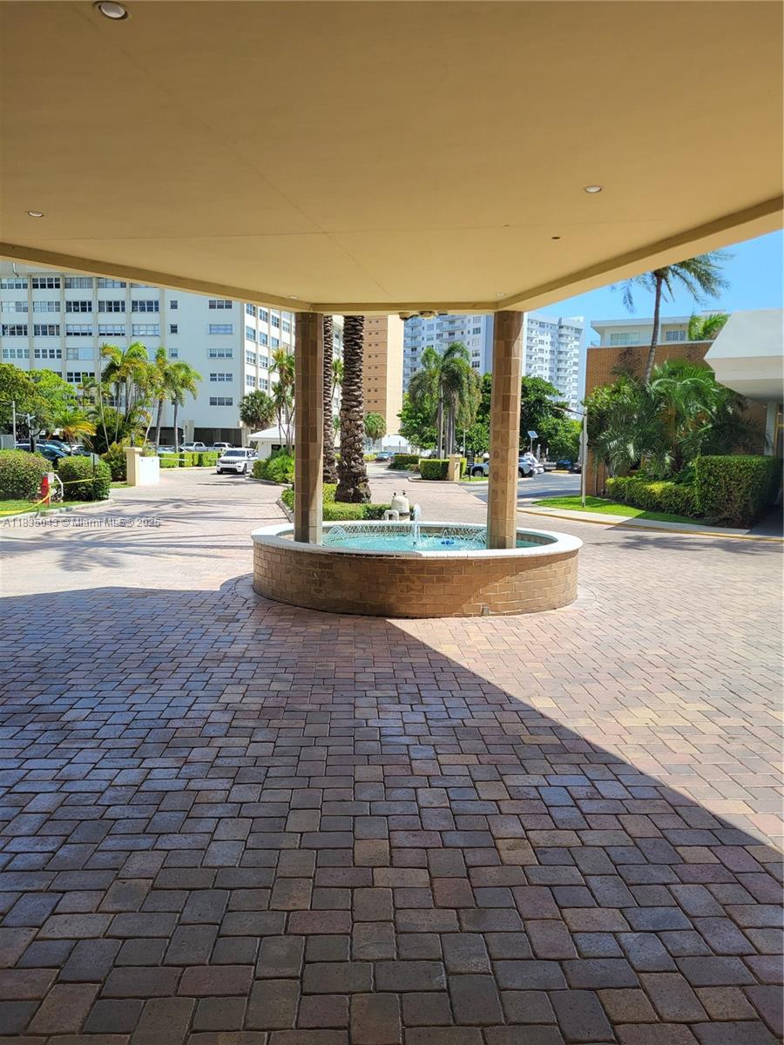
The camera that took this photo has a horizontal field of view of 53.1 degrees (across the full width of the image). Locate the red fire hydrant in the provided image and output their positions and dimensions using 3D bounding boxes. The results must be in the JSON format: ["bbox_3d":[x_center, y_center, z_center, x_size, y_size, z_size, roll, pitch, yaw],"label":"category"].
[{"bbox_3d":[-9.414,-0.933,21.400,0.330,0.900,0.330,-1,6,-24],"label":"red fire hydrant"}]

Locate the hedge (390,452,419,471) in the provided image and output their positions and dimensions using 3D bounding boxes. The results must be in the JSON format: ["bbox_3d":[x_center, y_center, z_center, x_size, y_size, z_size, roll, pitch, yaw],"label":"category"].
[{"bbox_3d":[1.036,-4.949,64.322,2.500,1.241,2.000,1,6,0],"label":"hedge"}]

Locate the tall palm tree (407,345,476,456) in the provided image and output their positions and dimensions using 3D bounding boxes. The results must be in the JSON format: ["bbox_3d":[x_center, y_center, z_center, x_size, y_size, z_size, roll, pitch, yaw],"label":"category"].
[{"bbox_3d":[3.558,-7.615,53.000,4.800,9.100,4.600,1,5,0],"label":"tall palm tree"}]

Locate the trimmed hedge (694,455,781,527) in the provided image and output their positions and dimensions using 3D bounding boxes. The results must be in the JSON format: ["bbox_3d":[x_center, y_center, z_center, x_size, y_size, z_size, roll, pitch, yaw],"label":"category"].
[{"bbox_3d":[8.780,-0.859,20.200,1.500,1.620,2.400,4,6,28],"label":"trimmed hedge"}]

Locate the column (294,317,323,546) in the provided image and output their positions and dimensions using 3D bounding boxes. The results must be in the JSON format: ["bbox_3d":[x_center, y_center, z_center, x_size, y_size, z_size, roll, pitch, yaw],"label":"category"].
[{"bbox_3d":[-0.993,-1.003,9.370,0.335,2.930,0.335,1,5,0],"label":"column"}]

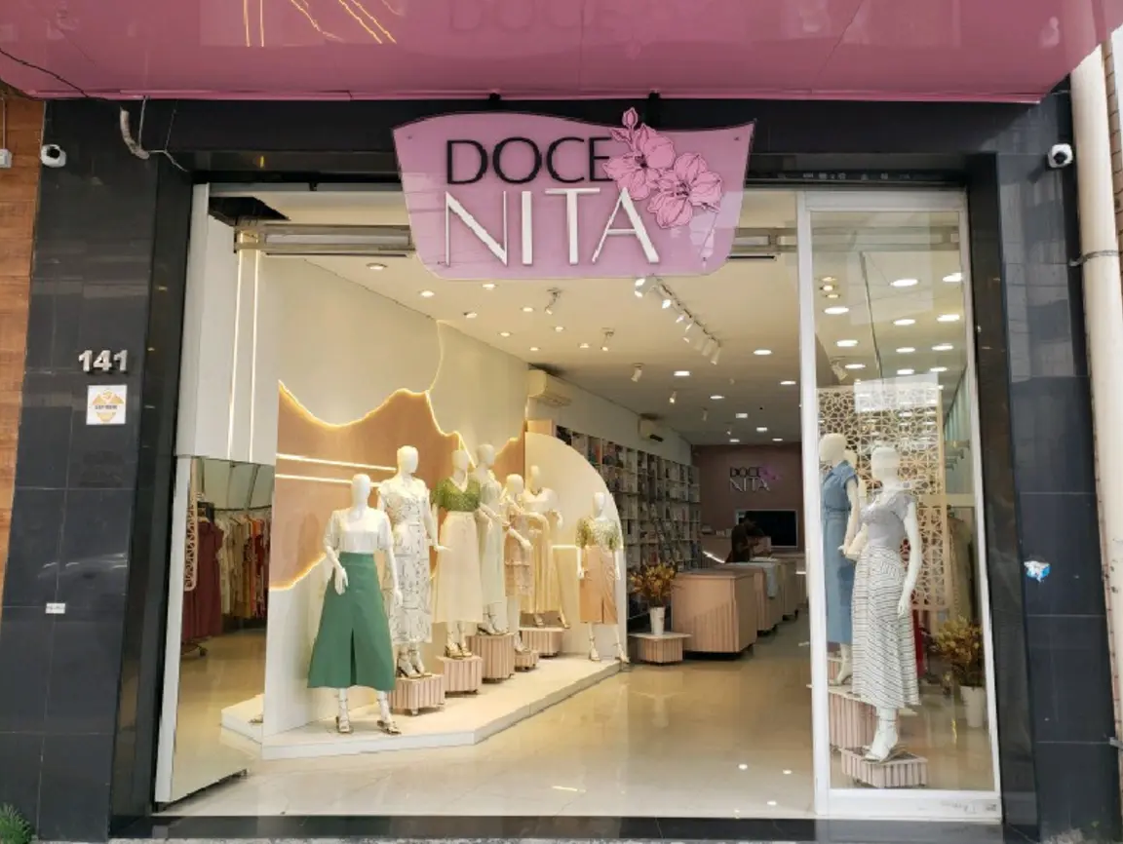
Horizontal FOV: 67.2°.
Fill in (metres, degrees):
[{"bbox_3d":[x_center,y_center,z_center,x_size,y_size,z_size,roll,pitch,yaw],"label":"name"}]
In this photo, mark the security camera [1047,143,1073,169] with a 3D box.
[{"bbox_3d":[2.631,-1.407,4.458,0.115,0.110,0.130,-3,5,22],"label":"security camera"}]

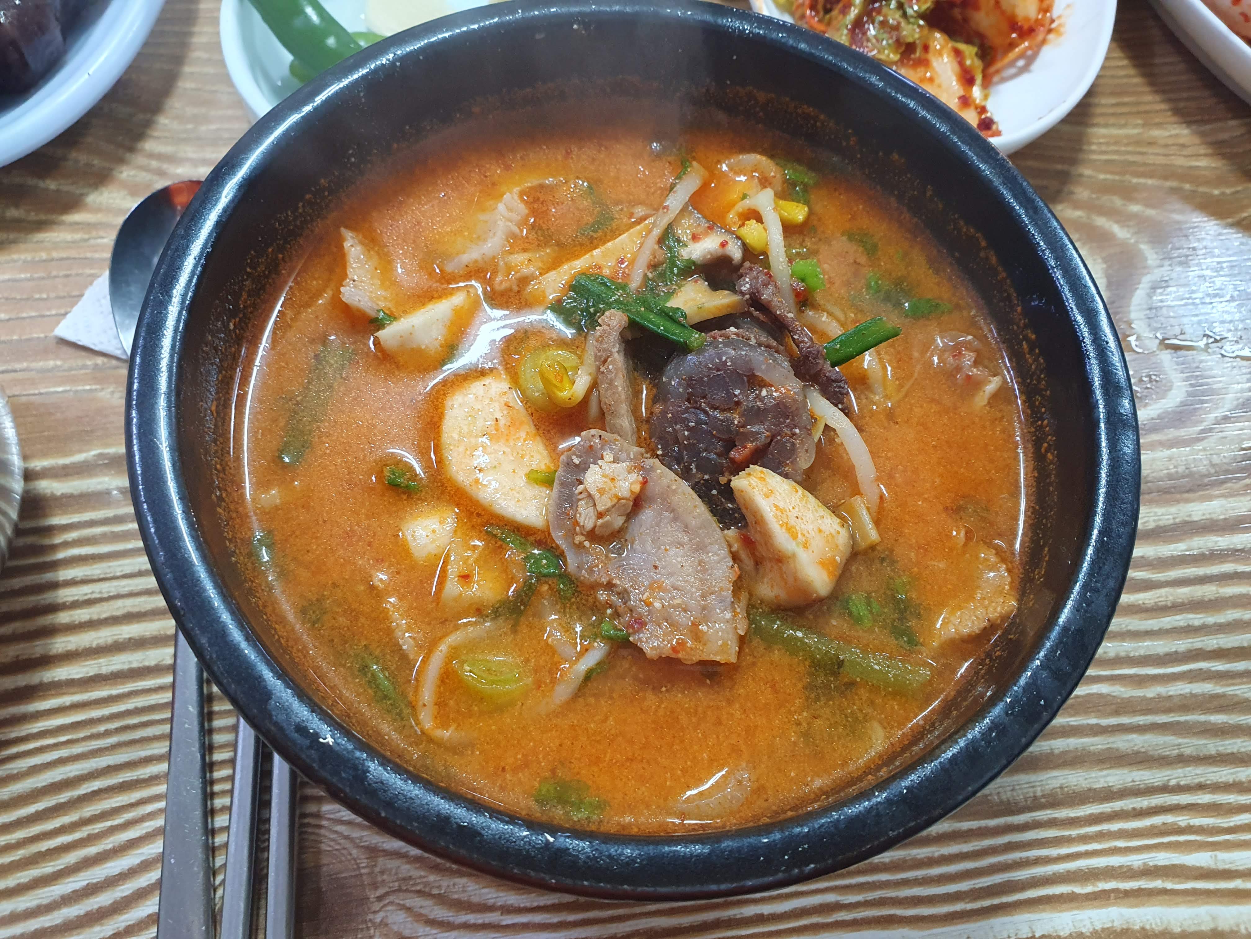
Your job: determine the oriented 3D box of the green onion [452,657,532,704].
[{"bbox_3d":[-0.024,0.038,0.169,0.013,0.006,0.009,2,65,-2],"label":"green onion"}]

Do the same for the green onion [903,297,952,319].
[{"bbox_3d":[0.066,-0.035,0.206,0.010,0.004,0.004,-4,66,-5],"label":"green onion"}]

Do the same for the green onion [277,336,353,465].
[{"bbox_3d":[-0.060,-0.013,0.181,0.006,0.005,0.026,10,66,0],"label":"green onion"}]

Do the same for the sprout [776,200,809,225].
[{"bbox_3d":[0.038,-0.058,0.214,0.008,0.005,0.005,8,65,1],"label":"sprout"}]

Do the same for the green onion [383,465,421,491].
[{"bbox_3d":[-0.044,0.002,0.183,0.007,0.003,0.004,24,66,8],"label":"green onion"}]

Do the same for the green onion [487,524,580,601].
[{"bbox_3d":[-0.018,0.017,0.177,0.020,0.004,0.007,34,68,12],"label":"green onion"}]

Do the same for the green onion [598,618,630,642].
[{"bbox_3d":[-0.002,0.029,0.165,0.005,0.004,0.004,27,67,7],"label":"green onion"}]

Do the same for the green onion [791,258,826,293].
[{"bbox_3d":[0.039,-0.041,0.198,0.007,0.005,0.005,29,68,8],"label":"green onion"}]

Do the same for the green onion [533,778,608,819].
[{"bbox_3d":[-0.009,0.054,0.156,0.012,0.005,0.005,16,67,3],"label":"green onion"}]

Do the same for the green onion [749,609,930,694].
[{"bbox_3d":[0.038,0.033,0.168,0.033,0.005,0.006,18,67,3],"label":"green onion"}]

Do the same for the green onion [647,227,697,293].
[{"bbox_3d":[0.010,-0.045,0.203,0.008,0.005,0.017,13,65,3],"label":"green onion"}]

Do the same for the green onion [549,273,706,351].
[{"bbox_3d":[0.001,-0.030,0.187,0.029,0.009,0.011,24,67,6],"label":"green onion"}]

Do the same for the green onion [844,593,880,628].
[{"bbox_3d":[0.044,0.025,0.172,0.005,0.004,0.006,-22,70,-13],"label":"green onion"}]

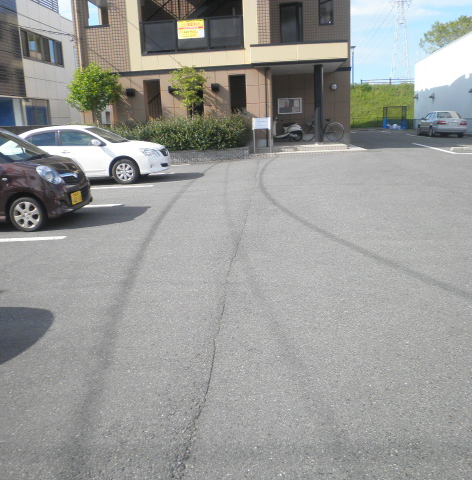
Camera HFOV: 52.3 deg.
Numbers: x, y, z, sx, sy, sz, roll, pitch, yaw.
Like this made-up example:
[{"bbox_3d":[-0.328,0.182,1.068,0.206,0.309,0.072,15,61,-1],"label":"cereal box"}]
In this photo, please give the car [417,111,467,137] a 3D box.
[{"bbox_3d":[11.405,-6.452,26.779,1.690,1.410,4.420,0,14,8],"label":"car"}]

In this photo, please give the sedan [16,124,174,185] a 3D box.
[{"bbox_3d":[-4.028,-2.263,12.710,4.550,1.475,1.700,-1,14,6],"label":"sedan"}]

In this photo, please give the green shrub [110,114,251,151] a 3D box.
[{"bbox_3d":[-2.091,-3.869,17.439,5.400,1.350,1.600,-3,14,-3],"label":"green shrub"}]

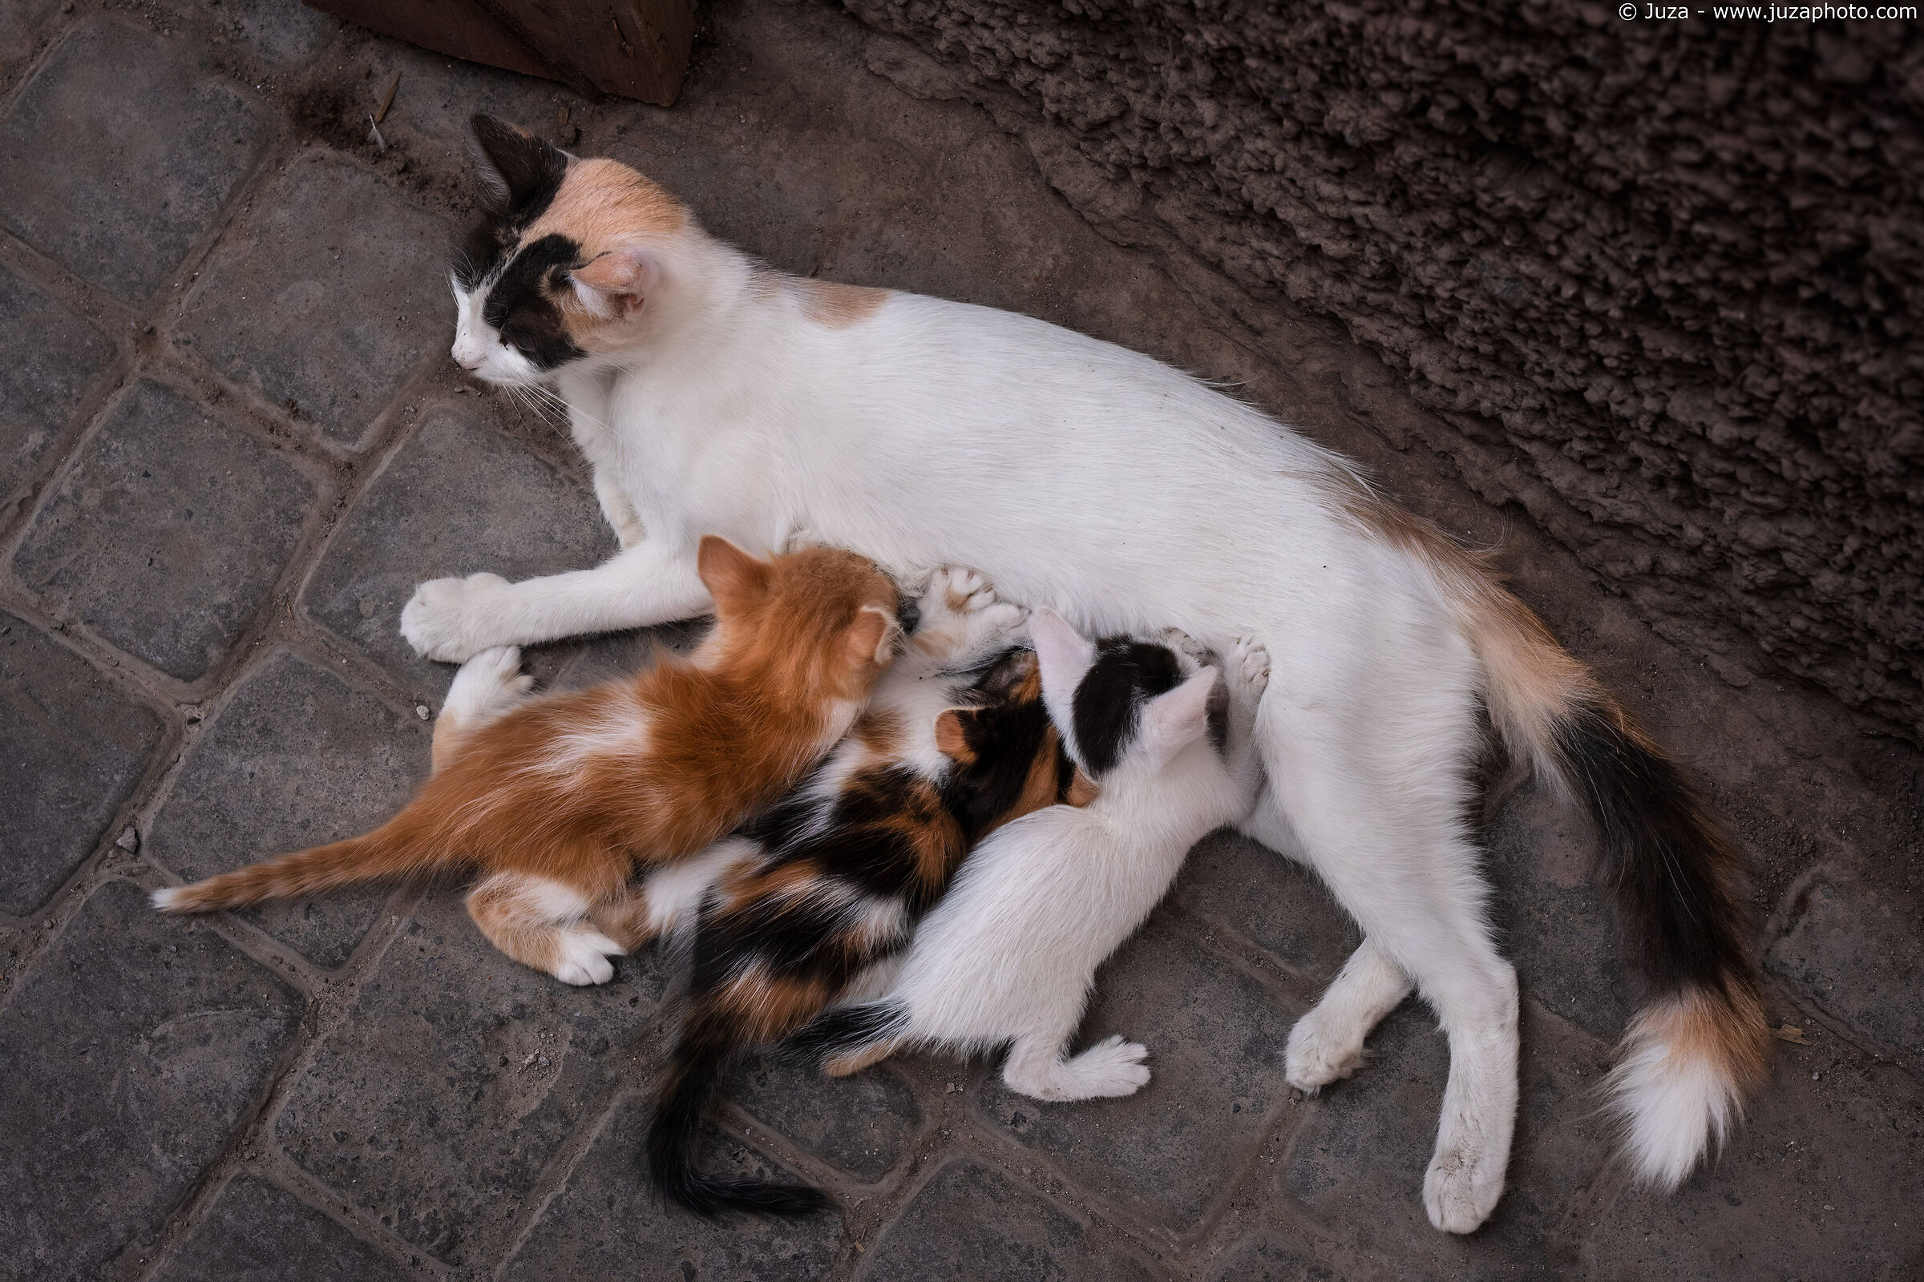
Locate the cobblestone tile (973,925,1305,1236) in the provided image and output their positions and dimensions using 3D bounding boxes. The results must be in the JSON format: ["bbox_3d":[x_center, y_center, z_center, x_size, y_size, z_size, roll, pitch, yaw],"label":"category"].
[{"bbox_3d":[0.069,0.162,1.702,0.098,0.030,0.093,31,75,12],"label":"cobblestone tile"}]

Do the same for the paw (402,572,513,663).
[{"bbox_3d":[-0.196,-0.009,1.743,0.041,0.028,0.032,-10,71,-1],"label":"paw"}]

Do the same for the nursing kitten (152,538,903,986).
[{"bbox_3d":[-0.157,0.052,1.687,0.302,0.090,0.139,-30,72,-7],"label":"nursing kitten"}]

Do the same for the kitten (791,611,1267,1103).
[{"bbox_3d":[0.043,0.083,1.662,0.117,0.100,0.218,31,75,12],"label":"kitten"}]

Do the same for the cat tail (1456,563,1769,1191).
[{"bbox_3d":[0.266,0.086,1.779,0.080,0.058,0.264,-13,71,-11],"label":"cat tail"}]

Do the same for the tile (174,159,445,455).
[{"bbox_3d":[-0.263,-0.138,1.858,0.091,0.027,0.102,31,69,6],"label":"tile"}]

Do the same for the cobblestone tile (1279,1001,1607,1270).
[{"bbox_3d":[0.186,0.192,1.686,0.099,0.030,0.090,31,75,12],"label":"cobblestone tile"}]

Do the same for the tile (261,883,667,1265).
[{"bbox_3d":[-0.194,0.177,1.747,0.101,0.027,0.115,31,69,6],"label":"tile"}]

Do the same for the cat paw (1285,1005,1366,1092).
[{"bbox_3d":[0.135,0.152,1.673,0.027,0.025,0.032,34,76,13],"label":"cat paw"}]

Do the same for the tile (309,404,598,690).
[{"bbox_3d":[-0.193,-0.025,1.779,0.099,0.030,0.099,31,75,12],"label":"tile"}]

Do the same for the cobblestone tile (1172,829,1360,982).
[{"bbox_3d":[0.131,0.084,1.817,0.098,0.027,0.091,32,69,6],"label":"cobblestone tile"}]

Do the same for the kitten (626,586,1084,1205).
[{"bbox_3d":[-0.040,0.101,1.668,0.248,0.085,0.132,-44,75,-11],"label":"kitten"}]

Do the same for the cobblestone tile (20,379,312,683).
[{"bbox_3d":[-0.322,-0.041,1.815,0.086,0.027,0.099,30,69,6],"label":"cobblestone tile"}]

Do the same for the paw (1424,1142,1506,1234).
[{"bbox_3d":[0.196,0.213,1.746,0.031,0.028,0.038,13,69,-1],"label":"paw"}]

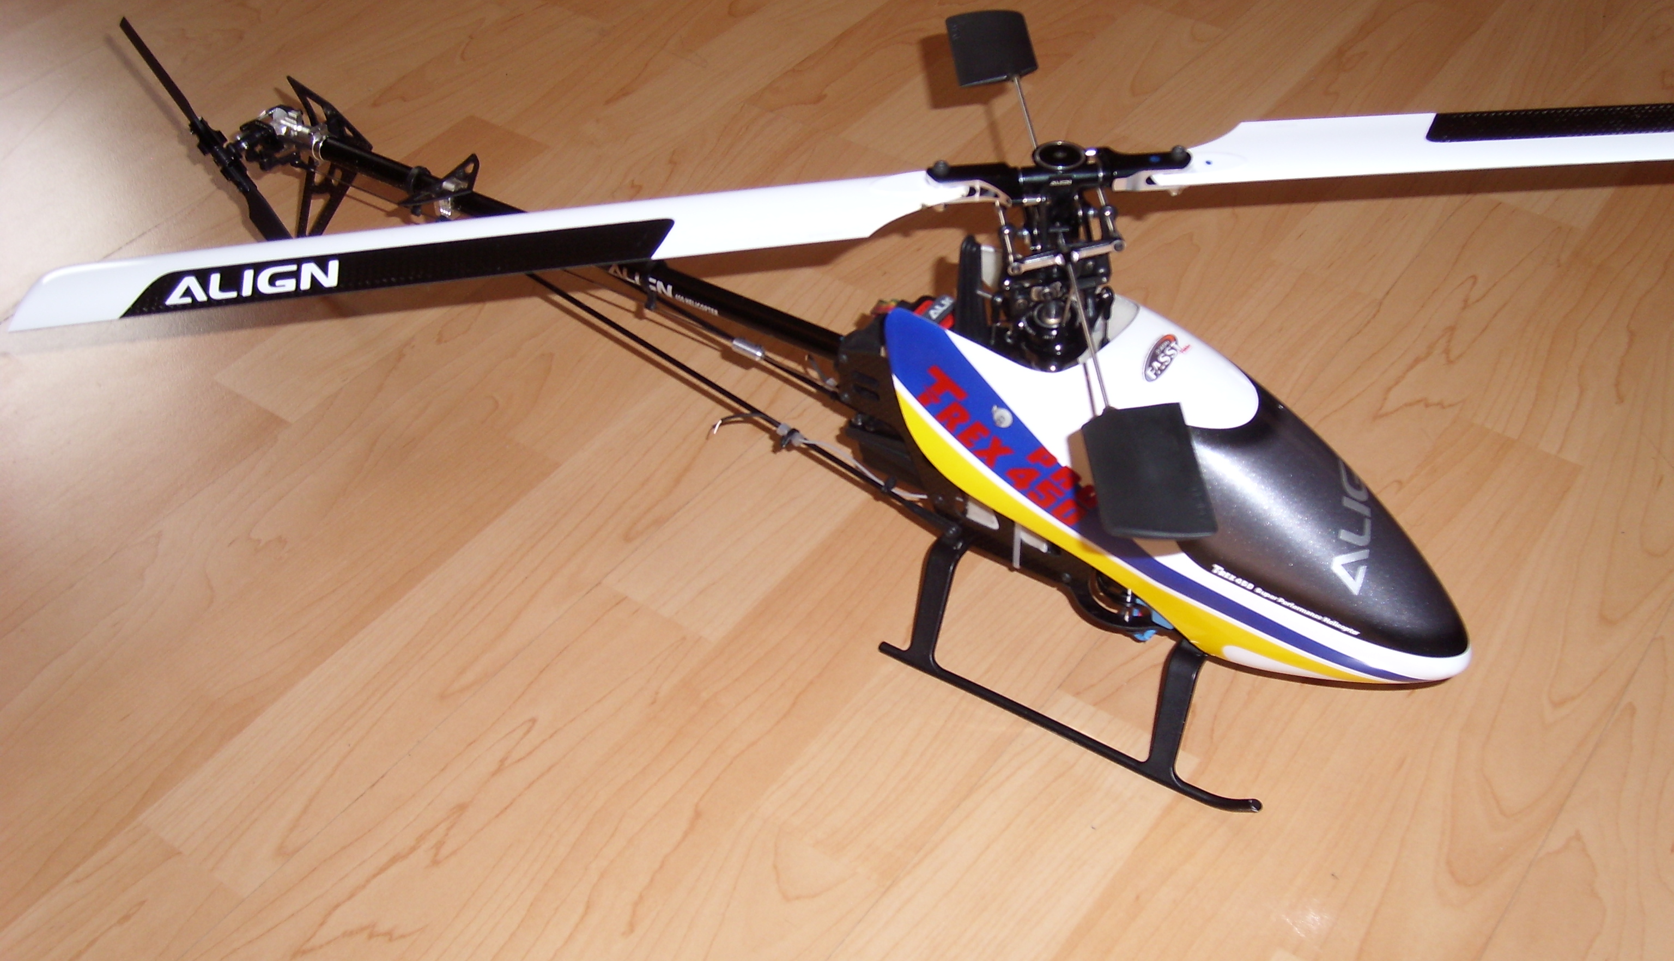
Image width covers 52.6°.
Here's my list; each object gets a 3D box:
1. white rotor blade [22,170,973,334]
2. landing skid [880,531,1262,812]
[{"bbox_3d":[-0.115,-0.080,0.578,0.325,0.006,0.032,-7,48,-2],"label":"white rotor blade"},{"bbox_3d":[0.100,0.073,0.682,0.171,0.053,0.042,22,49,23],"label":"landing skid"}]

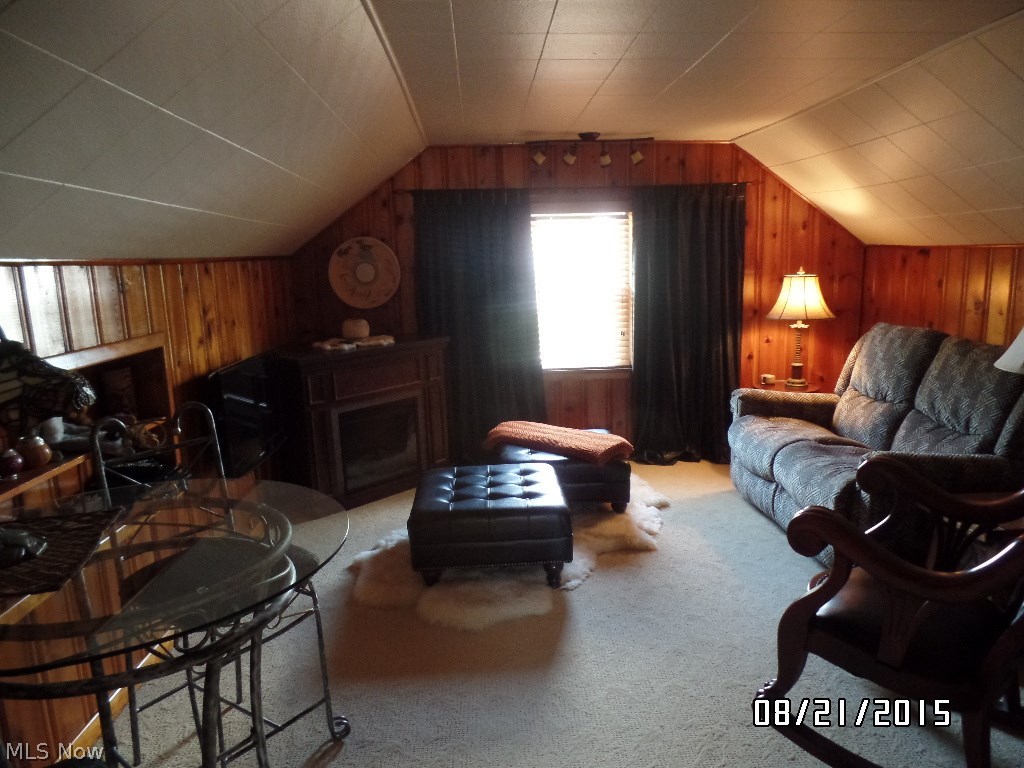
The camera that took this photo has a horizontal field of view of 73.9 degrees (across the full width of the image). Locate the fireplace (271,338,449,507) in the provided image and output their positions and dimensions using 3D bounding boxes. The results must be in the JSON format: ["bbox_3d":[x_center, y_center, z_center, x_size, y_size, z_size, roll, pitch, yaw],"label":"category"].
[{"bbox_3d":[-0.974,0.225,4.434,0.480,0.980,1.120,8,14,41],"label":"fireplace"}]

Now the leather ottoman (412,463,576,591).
[{"bbox_3d":[-0.110,0.684,3.437,0.735,0.390,0.720,-2,11,-1],"label":"leather ottoman"}]

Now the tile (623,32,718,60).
[{"bbox_3d":[0.571,-1.216,2.432,0.305,0.020,0.305,-2,11,-3],"label":"tile"}]

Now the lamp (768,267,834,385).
[{"bbox_3d":[1.897,-0.377,4.495,0.465,0.780,0.465,-2,11,-3],"label":"lamp"}]

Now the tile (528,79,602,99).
[{"bbox_3d":[0.233,-1.317,3.008,0.305,0.020,0.305,-2,11,-3],"label":"tile"}]

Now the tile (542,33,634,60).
[{"bbox_3d":[0.265,-1.204,2.413,0.305,0.020,0.305,-2,11,-3],"label":"tile"}]

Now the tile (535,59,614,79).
[{"bbox_3d":[0.249,-1.262,2.713,0.305,0.020,0.305,-2,11,-3],"label":"tile"}]

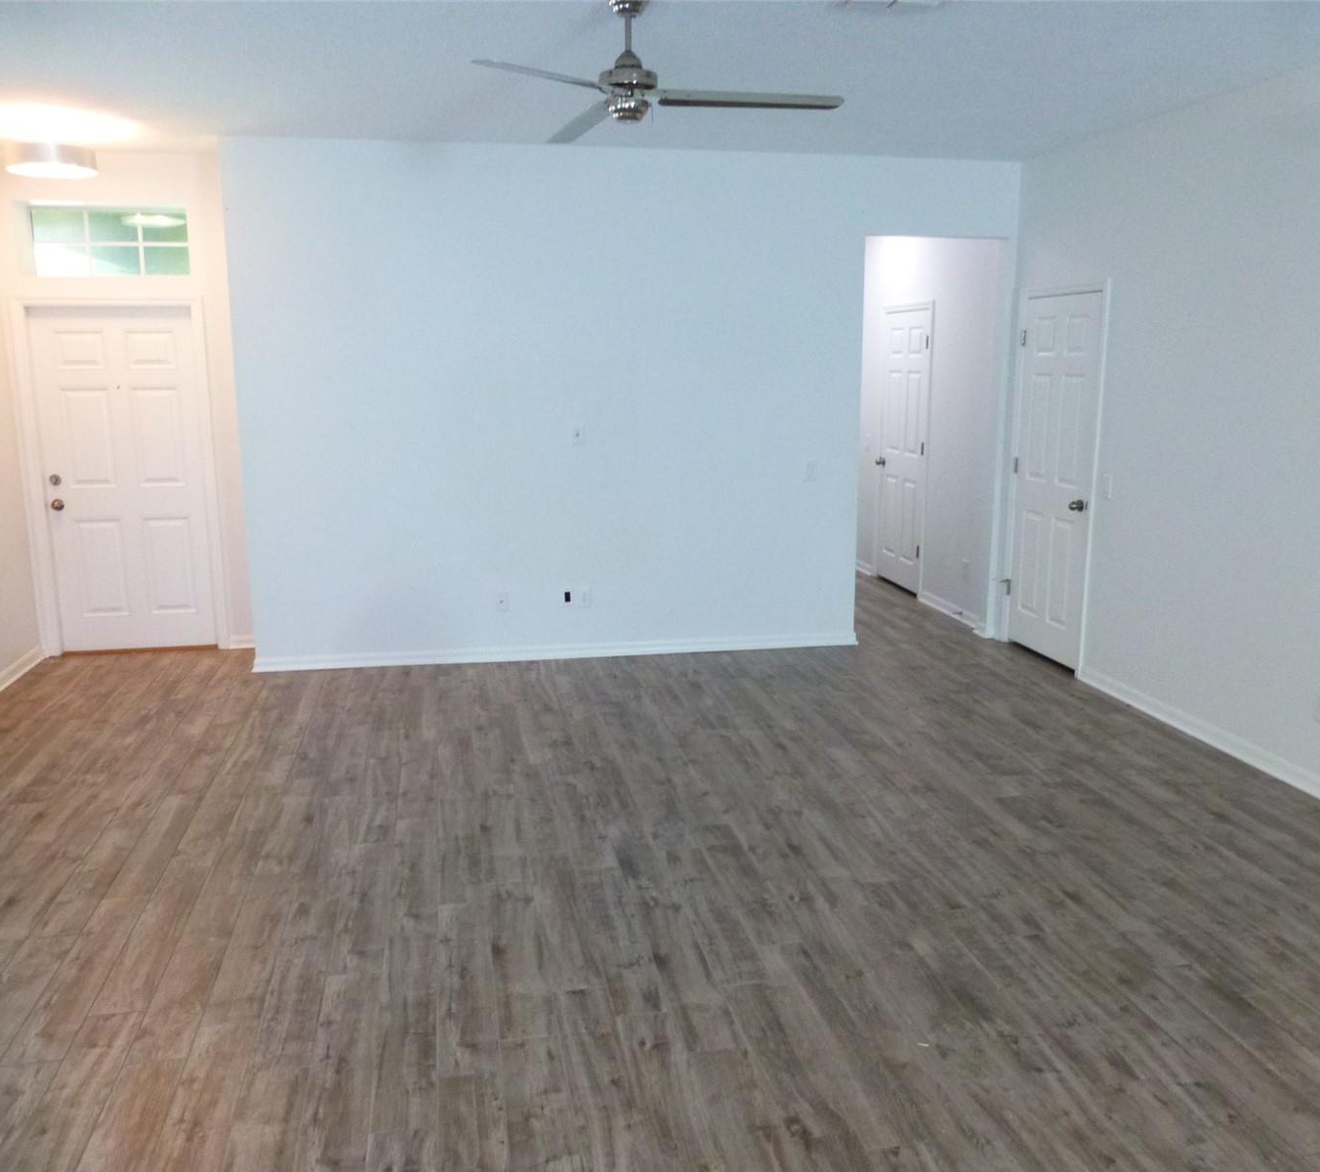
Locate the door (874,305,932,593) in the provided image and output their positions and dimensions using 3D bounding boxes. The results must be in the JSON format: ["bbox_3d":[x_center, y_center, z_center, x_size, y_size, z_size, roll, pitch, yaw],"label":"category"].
[{"bbox_3d":[1.833,-1.000,8.140,0.045,2.040,0.770,-2,12,-10],"label":"door"}]

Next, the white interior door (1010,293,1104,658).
[{"bbox_3d":[2.247,-0.601,6.171,0.045,2.040,0.750,-2,12,-10],"label":"white interior door"}]

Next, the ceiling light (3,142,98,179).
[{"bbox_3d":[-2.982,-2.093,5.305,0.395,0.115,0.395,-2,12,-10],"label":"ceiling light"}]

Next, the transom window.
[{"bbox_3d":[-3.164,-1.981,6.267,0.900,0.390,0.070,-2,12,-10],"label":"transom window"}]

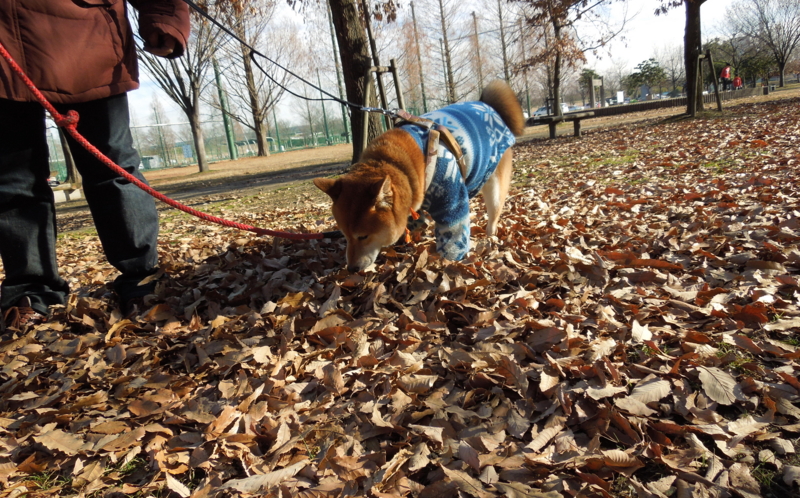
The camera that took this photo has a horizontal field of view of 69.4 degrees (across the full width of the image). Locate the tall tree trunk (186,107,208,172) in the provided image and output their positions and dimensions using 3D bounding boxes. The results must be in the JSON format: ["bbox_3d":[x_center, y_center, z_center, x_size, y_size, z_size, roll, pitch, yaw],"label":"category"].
[{"bbox_3d":[-6.484,-3.506,18.500,0.352,2.049,0.352,-8,12,0],"label":"tall tree trunk"}]

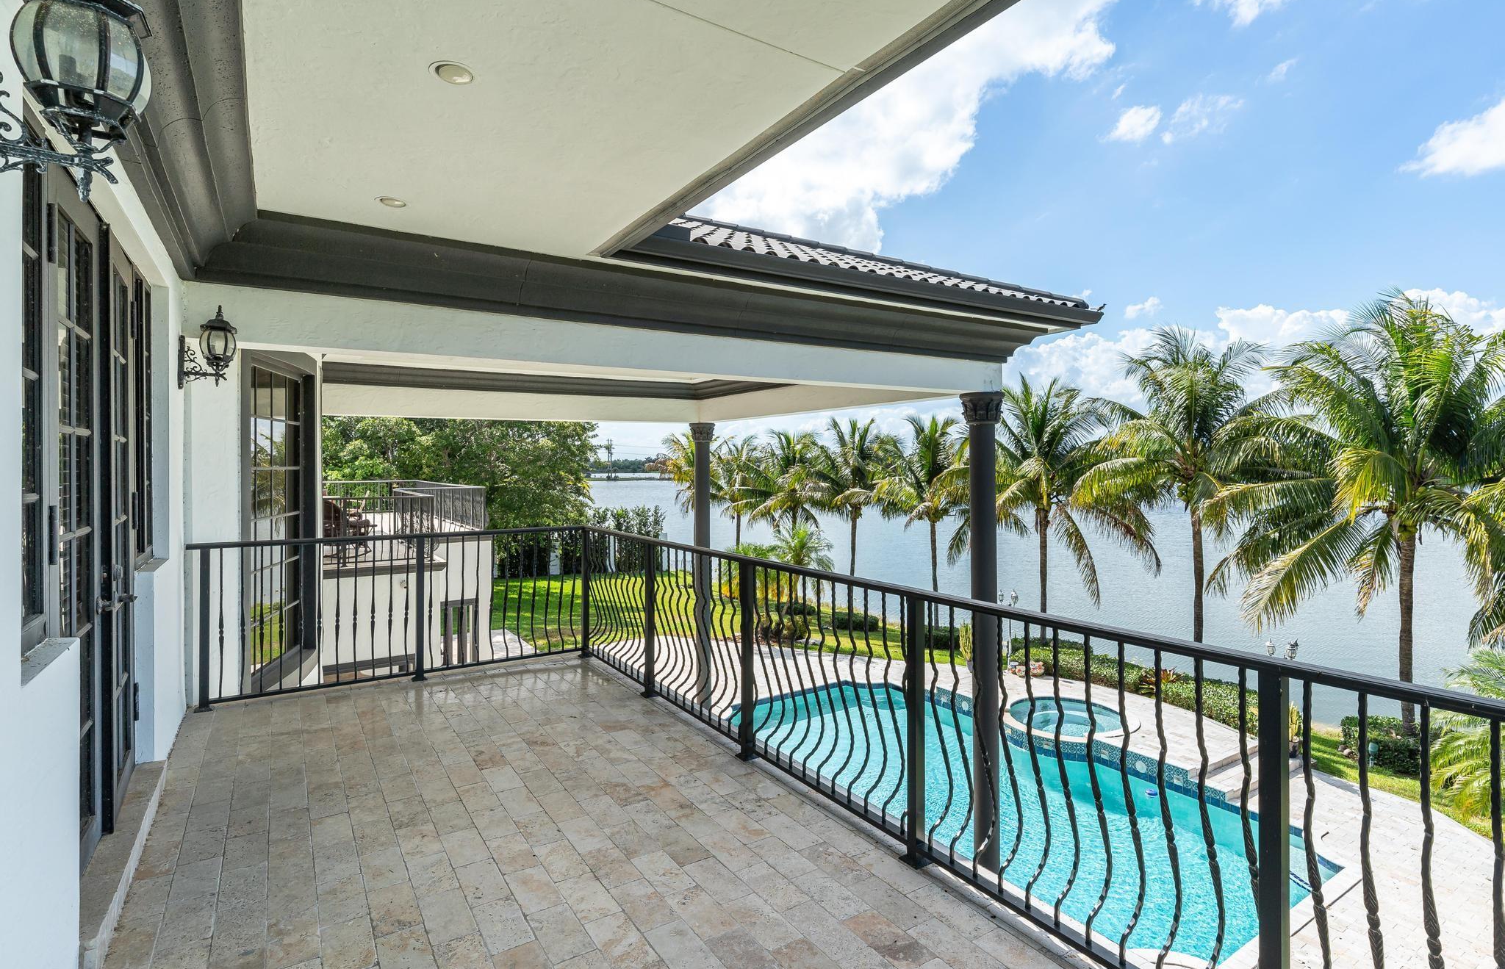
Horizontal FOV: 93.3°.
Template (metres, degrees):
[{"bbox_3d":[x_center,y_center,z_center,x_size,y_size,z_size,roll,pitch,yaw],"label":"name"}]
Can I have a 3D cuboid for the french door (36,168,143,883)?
[{"bbox_3d":[-2.640,0.162,2.895,0.100,2.480,1.800,0,1,-34],"label":"french door"}]

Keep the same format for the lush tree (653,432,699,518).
[{"bbox_3d":[-3.007,1.079,33.175,4.000,7.311,4.000,0,1,0],"label":"lush tree"}]

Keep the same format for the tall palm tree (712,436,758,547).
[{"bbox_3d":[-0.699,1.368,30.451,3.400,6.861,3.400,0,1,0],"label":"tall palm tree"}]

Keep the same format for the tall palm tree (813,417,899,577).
[{"bbox_3d":[3.633,1.267,25.309,3.700,7.299,3.700,0,1,0],"label":"tall palm tree"}]

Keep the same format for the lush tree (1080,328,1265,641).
[{"bbox_3d":[10.295,0.647,17.242,5.200,8.909,5.200,0,1,0],"label":"lush tree"}]

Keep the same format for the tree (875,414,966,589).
[{"bbox_3d":[5.569,1.366,22.974,4.200,7.208,4.200,0,1,0],"label":"tree"}]

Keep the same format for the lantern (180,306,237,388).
[{"bbox_3d":[-3.362,-0.844,4.398,0.285,0.536,0.250,0,1,-34],"label":"lantern"}]

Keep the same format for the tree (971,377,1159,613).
[{"bbox_3d":[8.602,0.969,20.399,5.700,8.130,5.700,0,1,0],"label":"tree"}]

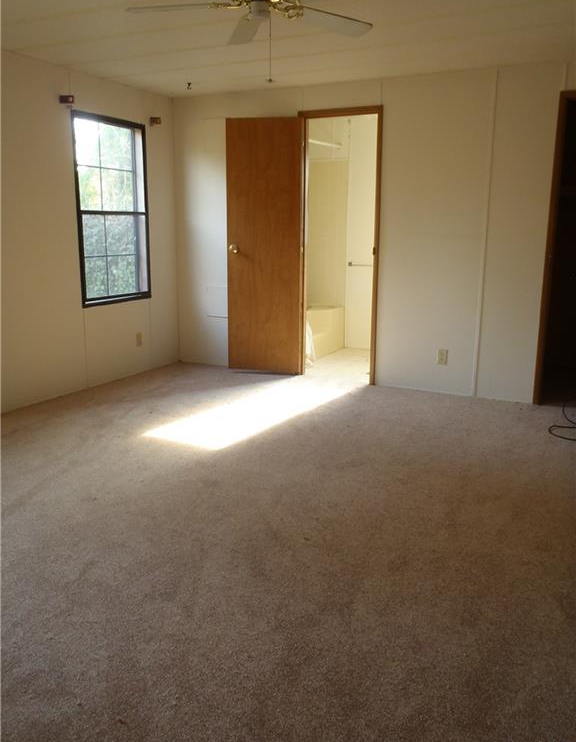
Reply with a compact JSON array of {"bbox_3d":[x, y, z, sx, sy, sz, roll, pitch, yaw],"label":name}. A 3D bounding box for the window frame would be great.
[{"bbox_3d":[-1.382,-1.242,4.896,0.090,1.400,0.789,7,14,26],"label":"window frame"}]

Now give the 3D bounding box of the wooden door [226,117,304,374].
[{"bbox_3d":[-0.191,-0.977,5.062,0.617,2.017,0.045,3,13,14],"label":"wooden door"}]

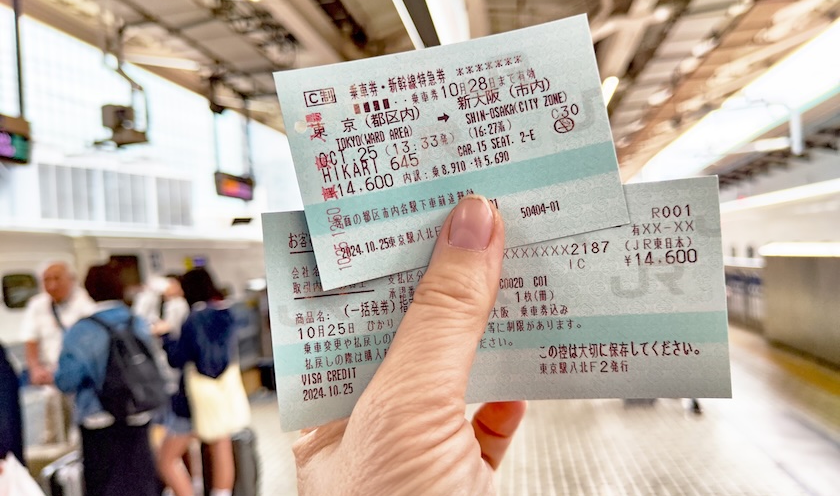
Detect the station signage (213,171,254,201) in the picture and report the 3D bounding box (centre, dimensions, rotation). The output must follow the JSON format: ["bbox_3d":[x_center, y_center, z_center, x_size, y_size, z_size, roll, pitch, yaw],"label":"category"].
[{"bbox_3d":[-3.140,-1.034,9.833,0.120,0.350,1.160,-4,-1,9],"label":"station signage"}]

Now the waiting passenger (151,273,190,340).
[{"bbox_3d":[-2.032,0.987,4.800,0.340,1.550,0.430,-3,-1,-28],"label":"waiting passenger"}]

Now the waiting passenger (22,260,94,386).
[{"bbox_3d":[-2.315,0.929,3.750,0.490,1.670,0.340,-3,-1,-13],"label":"waiting passenger"}]

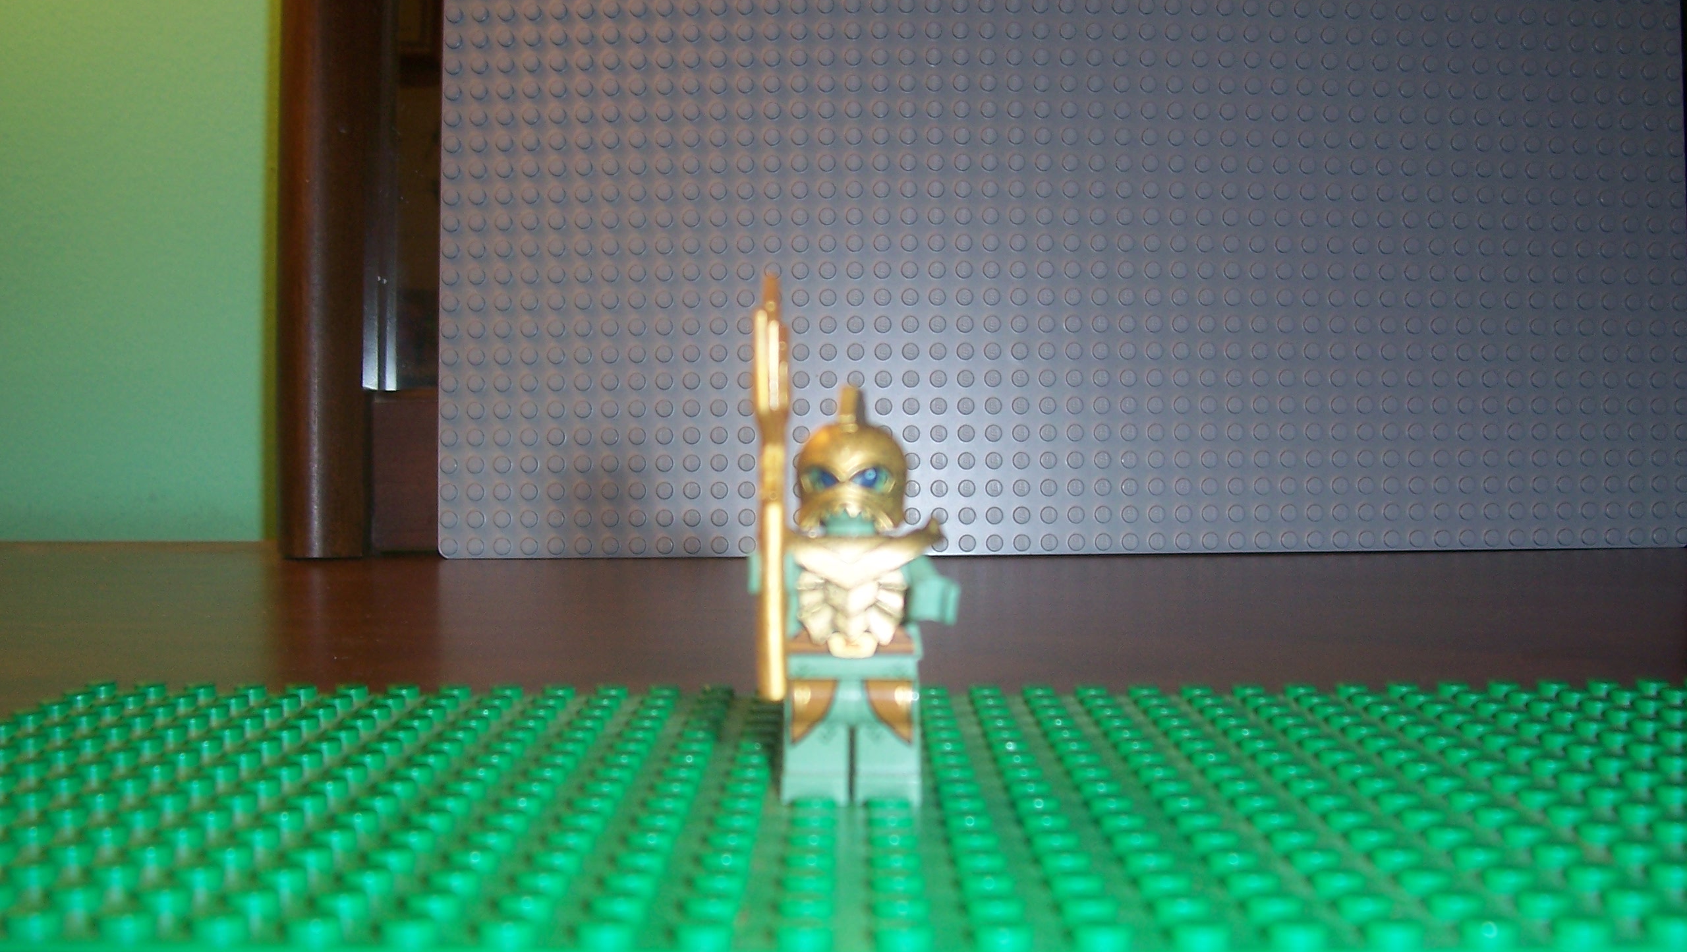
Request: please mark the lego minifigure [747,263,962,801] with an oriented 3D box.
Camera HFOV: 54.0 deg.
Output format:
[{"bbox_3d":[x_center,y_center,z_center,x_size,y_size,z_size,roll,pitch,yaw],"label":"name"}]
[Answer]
[{"bbox_3d":[0.001,0.007,0.185,0.023,0.059,0.024,0,2,1],"label":"lego minifigure"}]

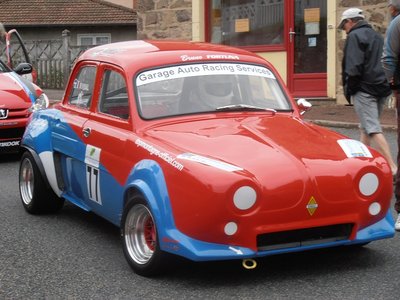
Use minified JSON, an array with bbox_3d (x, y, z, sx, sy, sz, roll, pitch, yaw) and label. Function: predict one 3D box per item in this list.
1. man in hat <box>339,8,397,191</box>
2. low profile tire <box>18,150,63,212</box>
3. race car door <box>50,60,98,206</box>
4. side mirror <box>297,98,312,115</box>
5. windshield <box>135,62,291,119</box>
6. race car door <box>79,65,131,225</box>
[{"bbox_3d":[1.585,-0.491,12.100,0.480,1.700,0.540,5,9,36],"label":"man in hat"},{"bbox_3d":[-1.220,0.234,9.998,0.265,0.515,0.515,-5,9,-25],"label":"low profile tire"},{"bbox_3d":[-0.910,-0.149,9.413,0.200,1.010,0.680,-5,9,-25],"label":"race car door"},{"bbox_3d":[0.739,-0.305,9.067,0.115,0.100,0.090,-5,9,-25],"label":"side mirror"},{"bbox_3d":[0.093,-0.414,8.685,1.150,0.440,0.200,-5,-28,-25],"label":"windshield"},{"bbox_3d":[-0.609,-0.064,8.787,0.200,1.040,0.800,-5,9,-25],"label":"race car door"}]

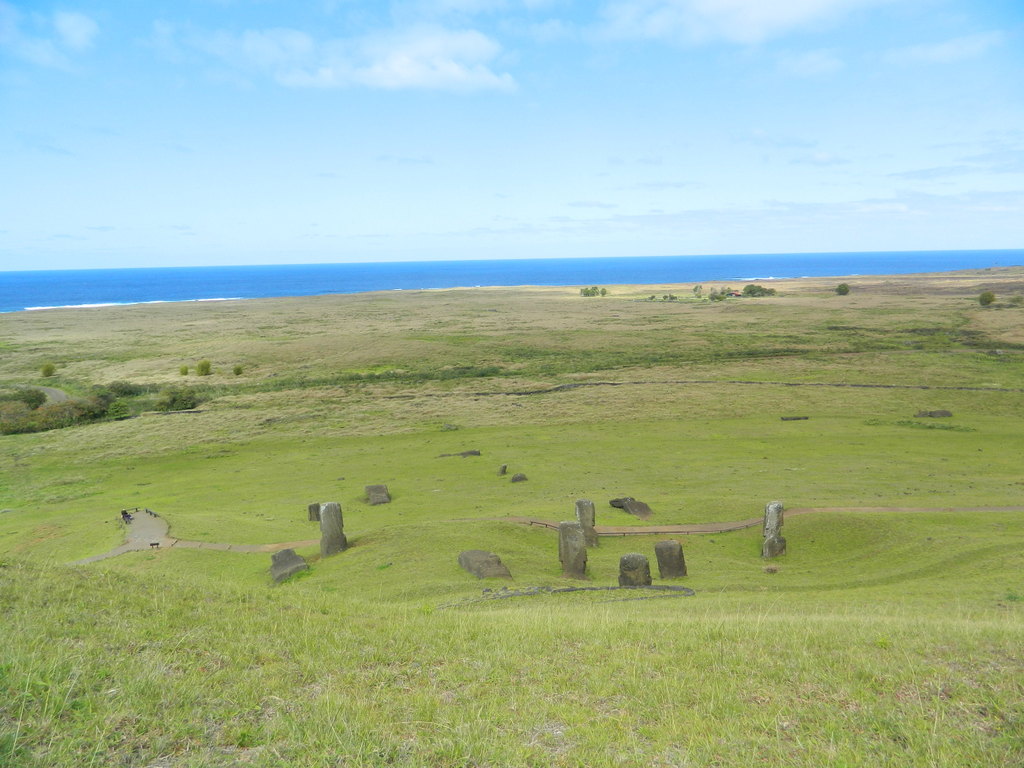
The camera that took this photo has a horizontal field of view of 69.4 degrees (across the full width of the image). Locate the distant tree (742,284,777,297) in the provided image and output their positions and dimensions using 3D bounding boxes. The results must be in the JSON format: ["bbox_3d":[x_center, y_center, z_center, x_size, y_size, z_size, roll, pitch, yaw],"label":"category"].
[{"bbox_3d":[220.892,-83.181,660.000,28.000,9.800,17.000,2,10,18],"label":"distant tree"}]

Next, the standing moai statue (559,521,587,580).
[{"bbox_3d":[5.097,13.926,62.000,2.200,4.450,1.800,-3,10,2],"label":"standing moai statue"}]

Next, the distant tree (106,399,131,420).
[{"bbox_3d":[-94.717,6.258,178.000,5.300,4.600,5.000,-6,11,-28],"label":"distant tree"}]

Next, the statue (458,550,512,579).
[{"bbox_3d":[-2.294,15.451,63.300,2.500,1.250,3.900,-10,16,-41],"label":"statue"}]

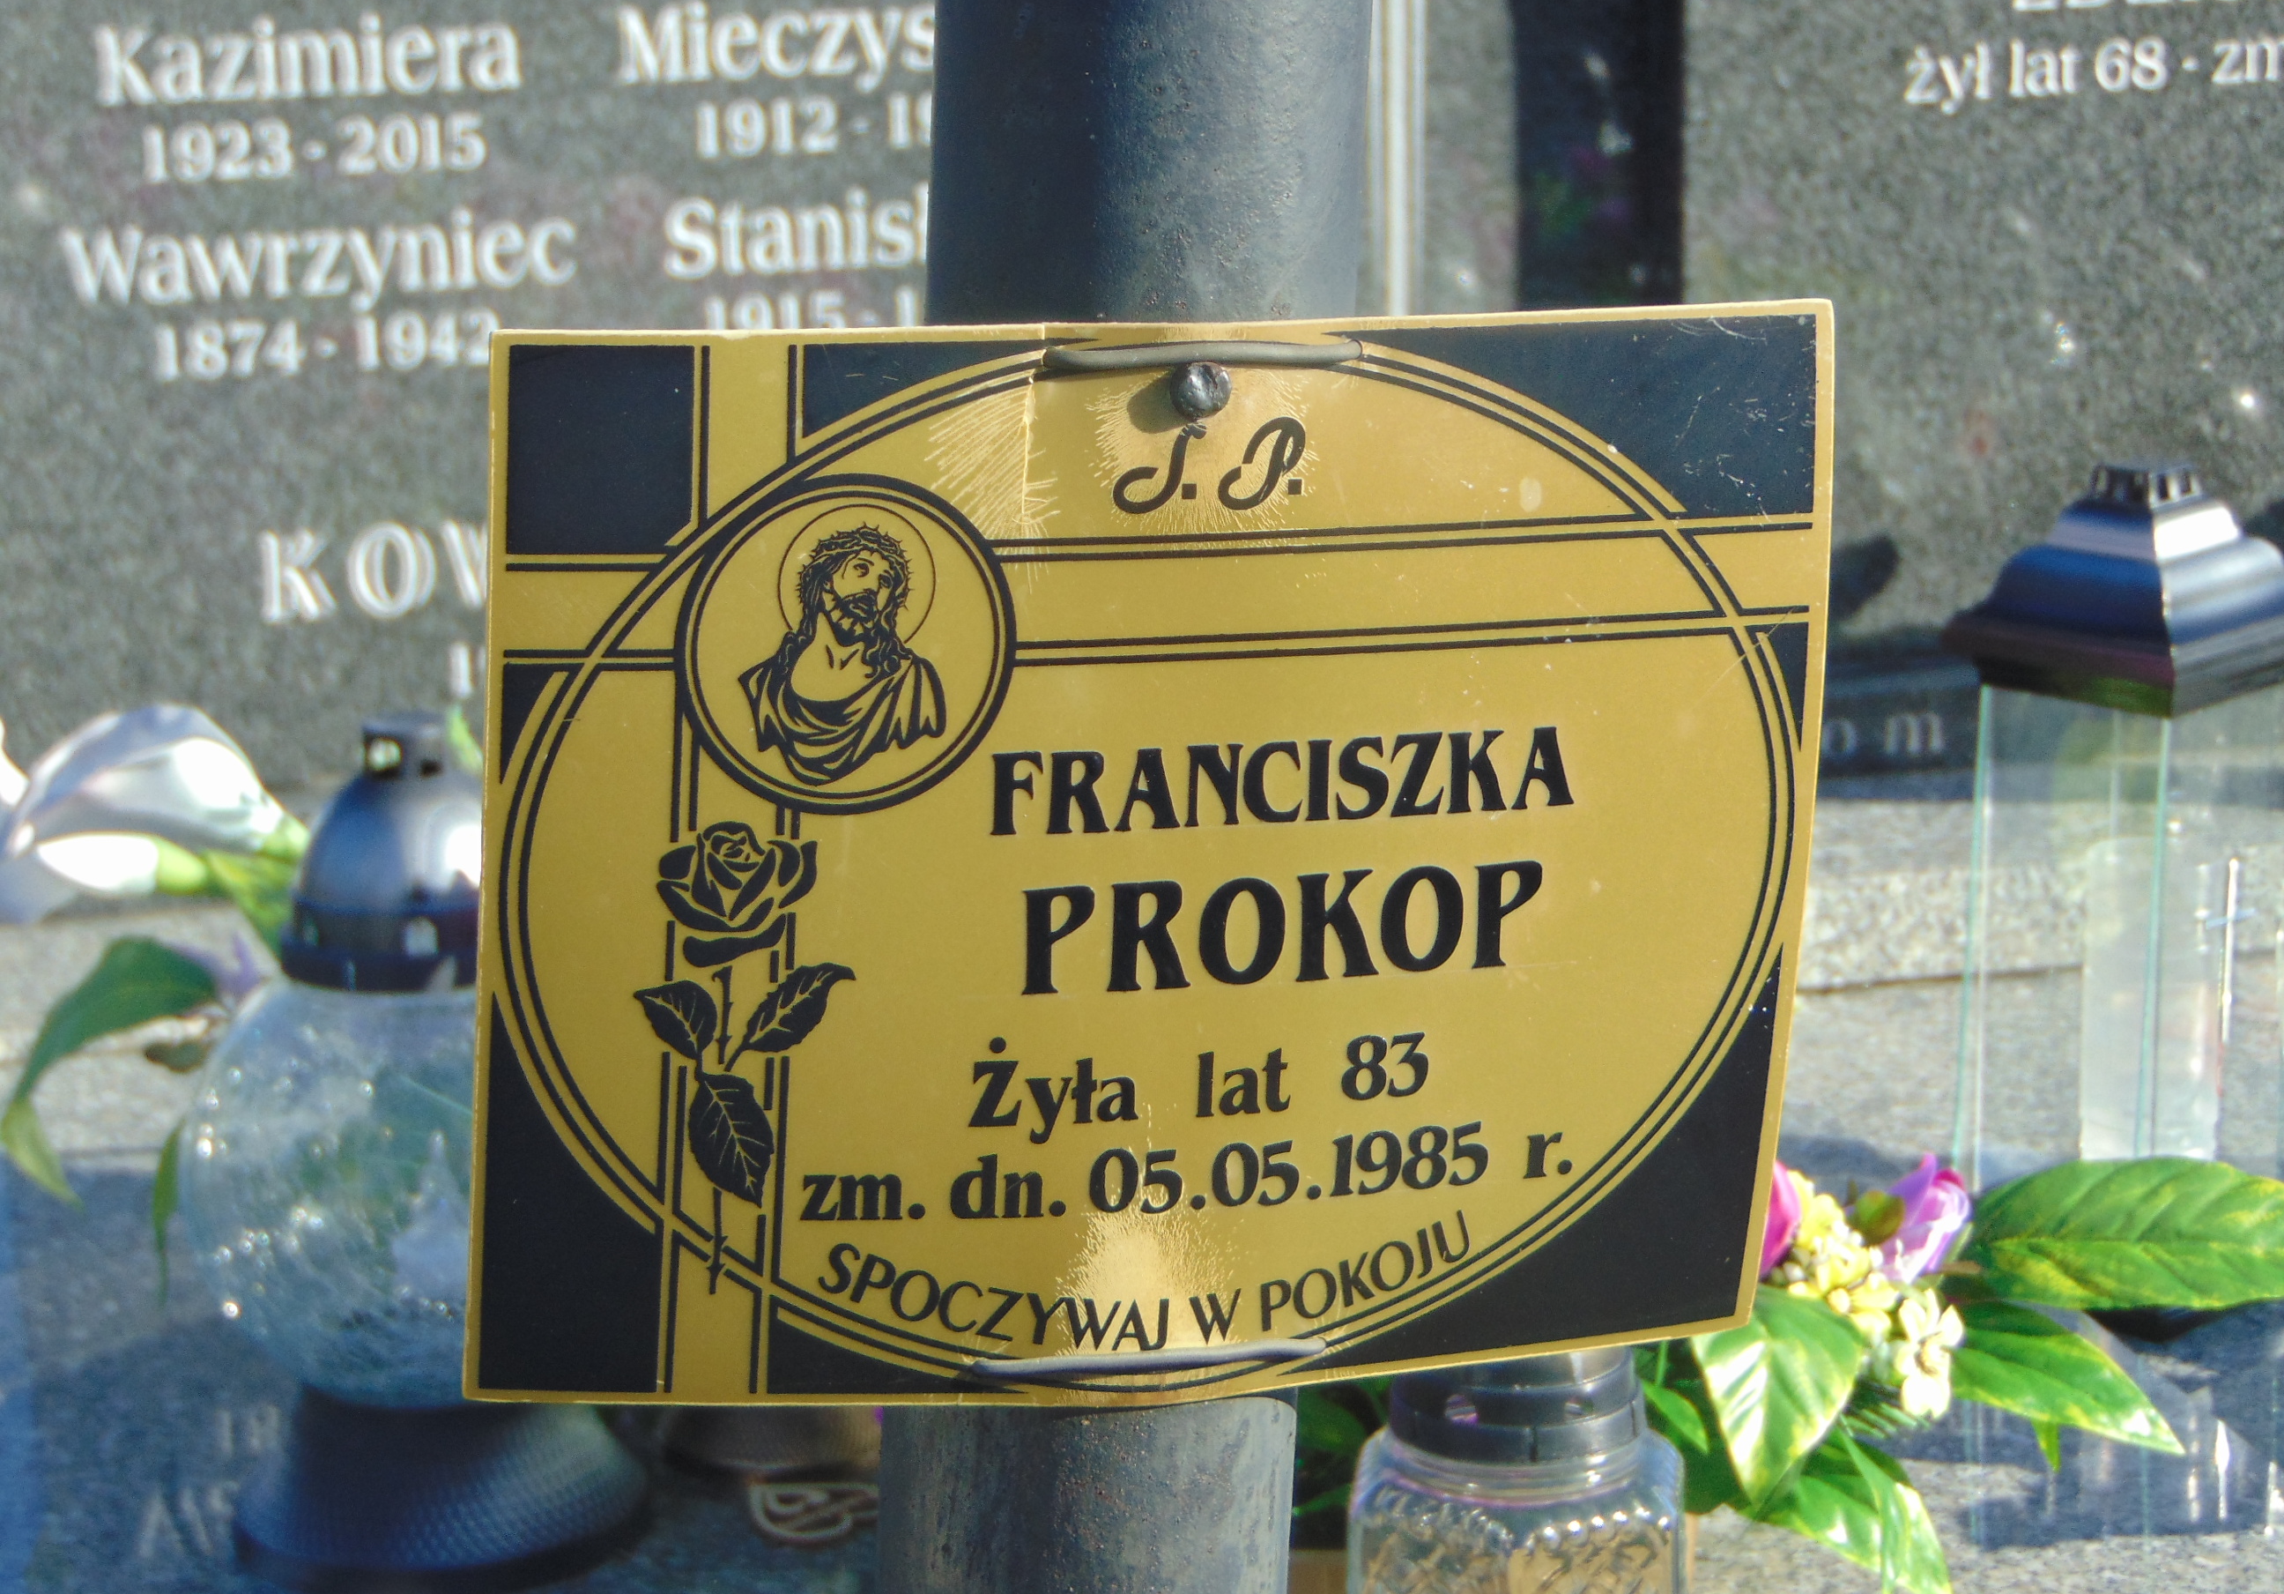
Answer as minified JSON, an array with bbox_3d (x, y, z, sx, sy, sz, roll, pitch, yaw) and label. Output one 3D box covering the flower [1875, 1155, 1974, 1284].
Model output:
[{"bbox_3d":[0.213,0.115,1.940,0.026,0.034,0.026,8,13,-2],"label":"flower"}]

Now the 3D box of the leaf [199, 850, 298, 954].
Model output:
[{"bbox_3d":[-0.272,0.033,2.200,0.026,0.038,0.016,-37,-10,-7],"label":"leaf"}]

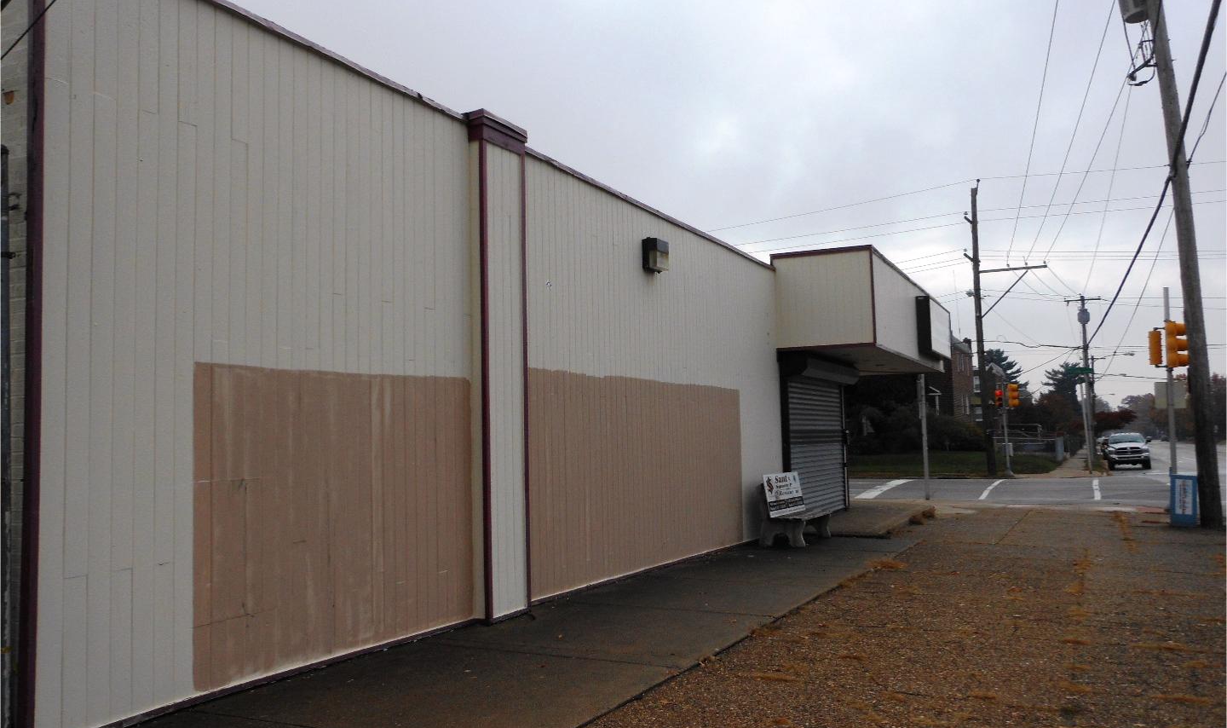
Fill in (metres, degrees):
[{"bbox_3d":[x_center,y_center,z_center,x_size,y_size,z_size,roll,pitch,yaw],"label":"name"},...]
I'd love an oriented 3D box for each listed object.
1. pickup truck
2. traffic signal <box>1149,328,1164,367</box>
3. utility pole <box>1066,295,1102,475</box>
[{"bbox_3d":[26.430,4.429,51.191,2.030,1.920,5.850,-3,-5,25],"label":"pickup truck"},{"bbox_3d":[12.440,-0.359,22.745,0.290,0.820,0.340,-4,-5,26],"label":"traffic signal"},{"bbox_3d":[26.810,0.874,56.195,1.950,9.678,0.700,-4,-5,26],"label":"utility pole"}]

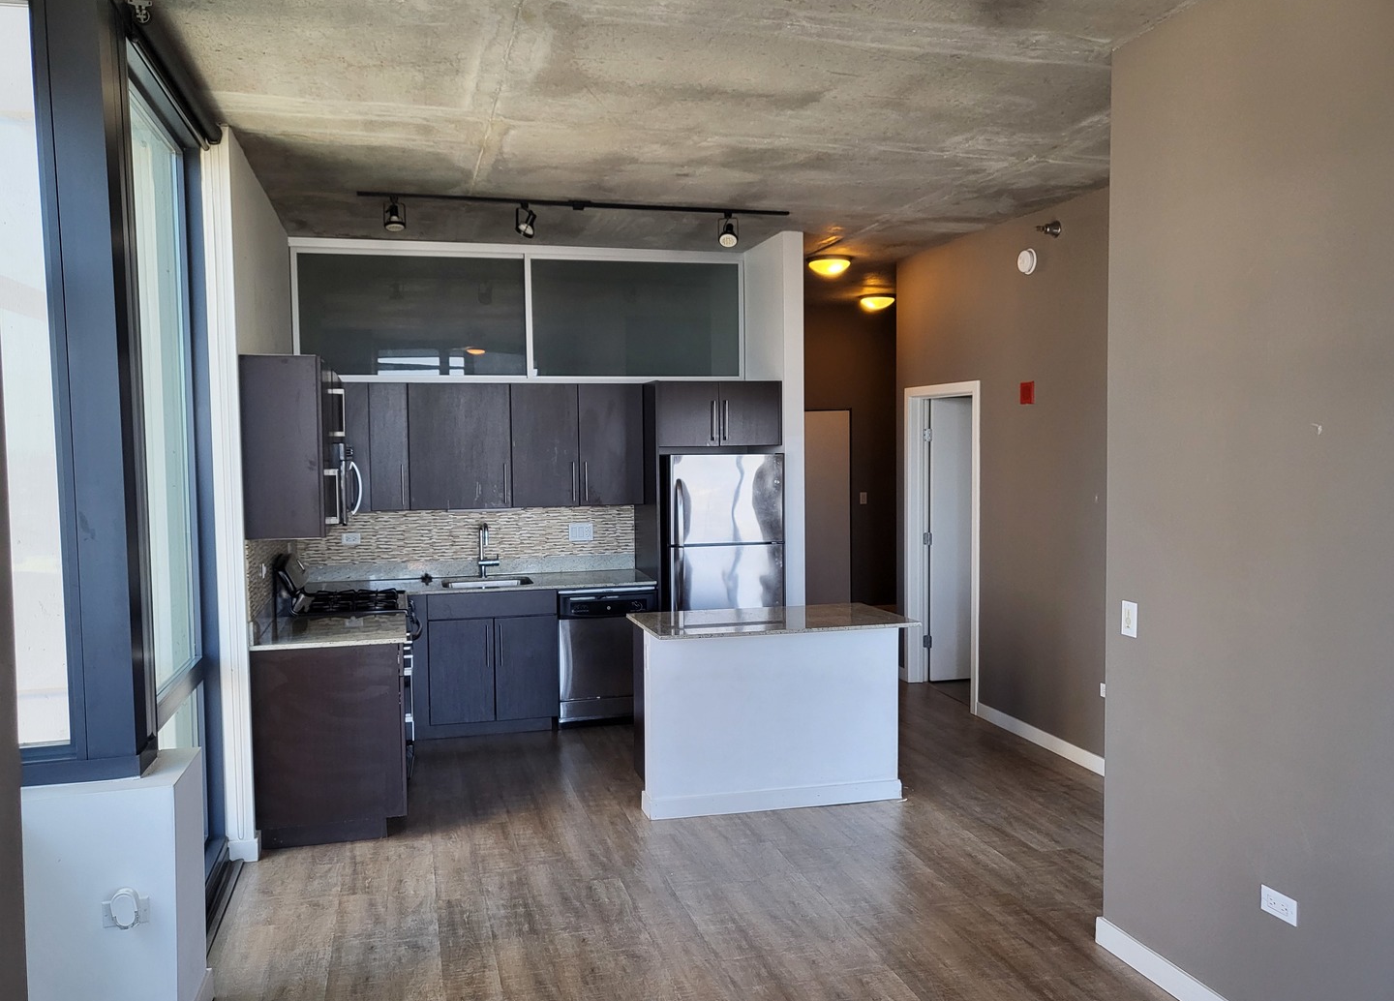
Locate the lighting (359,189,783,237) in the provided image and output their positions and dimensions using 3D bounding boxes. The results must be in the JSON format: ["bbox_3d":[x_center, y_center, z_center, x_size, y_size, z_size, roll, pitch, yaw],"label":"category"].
[{"bbox_3d":[-0.598,-1.498,5.594,2.299,0.199,0.119,-1,3,-15],"label":"lighting"}]

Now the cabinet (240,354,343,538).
[{"bbox_3d":[-1.852,-0.240,4.795,0.333,0.775,0.615,-1,3,-16],"label":"cabinet"}]

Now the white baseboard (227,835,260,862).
[{"bbox_3d":[-1.937,1.484,4.491,0.129,0.091,0.124,-1,3,-15],"label":"white baseboard"}]

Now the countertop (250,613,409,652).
[{"bbox_3d":[-1.694,0.618,4.913,0.643,0.030,0.715,-1,3,-15],"label":"countertop"}]

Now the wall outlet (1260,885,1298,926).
[{"bbox_3d":[1.611,1.123,2.903,0.008,0.069,0.116,-1,3,-16],"label":"wall outlet"}]

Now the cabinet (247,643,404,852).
[{"bbox_3d":[-1.692,1.066,4.906,0.643,0.877,0.615,-1,3,-16],"label":"cabinet"}]

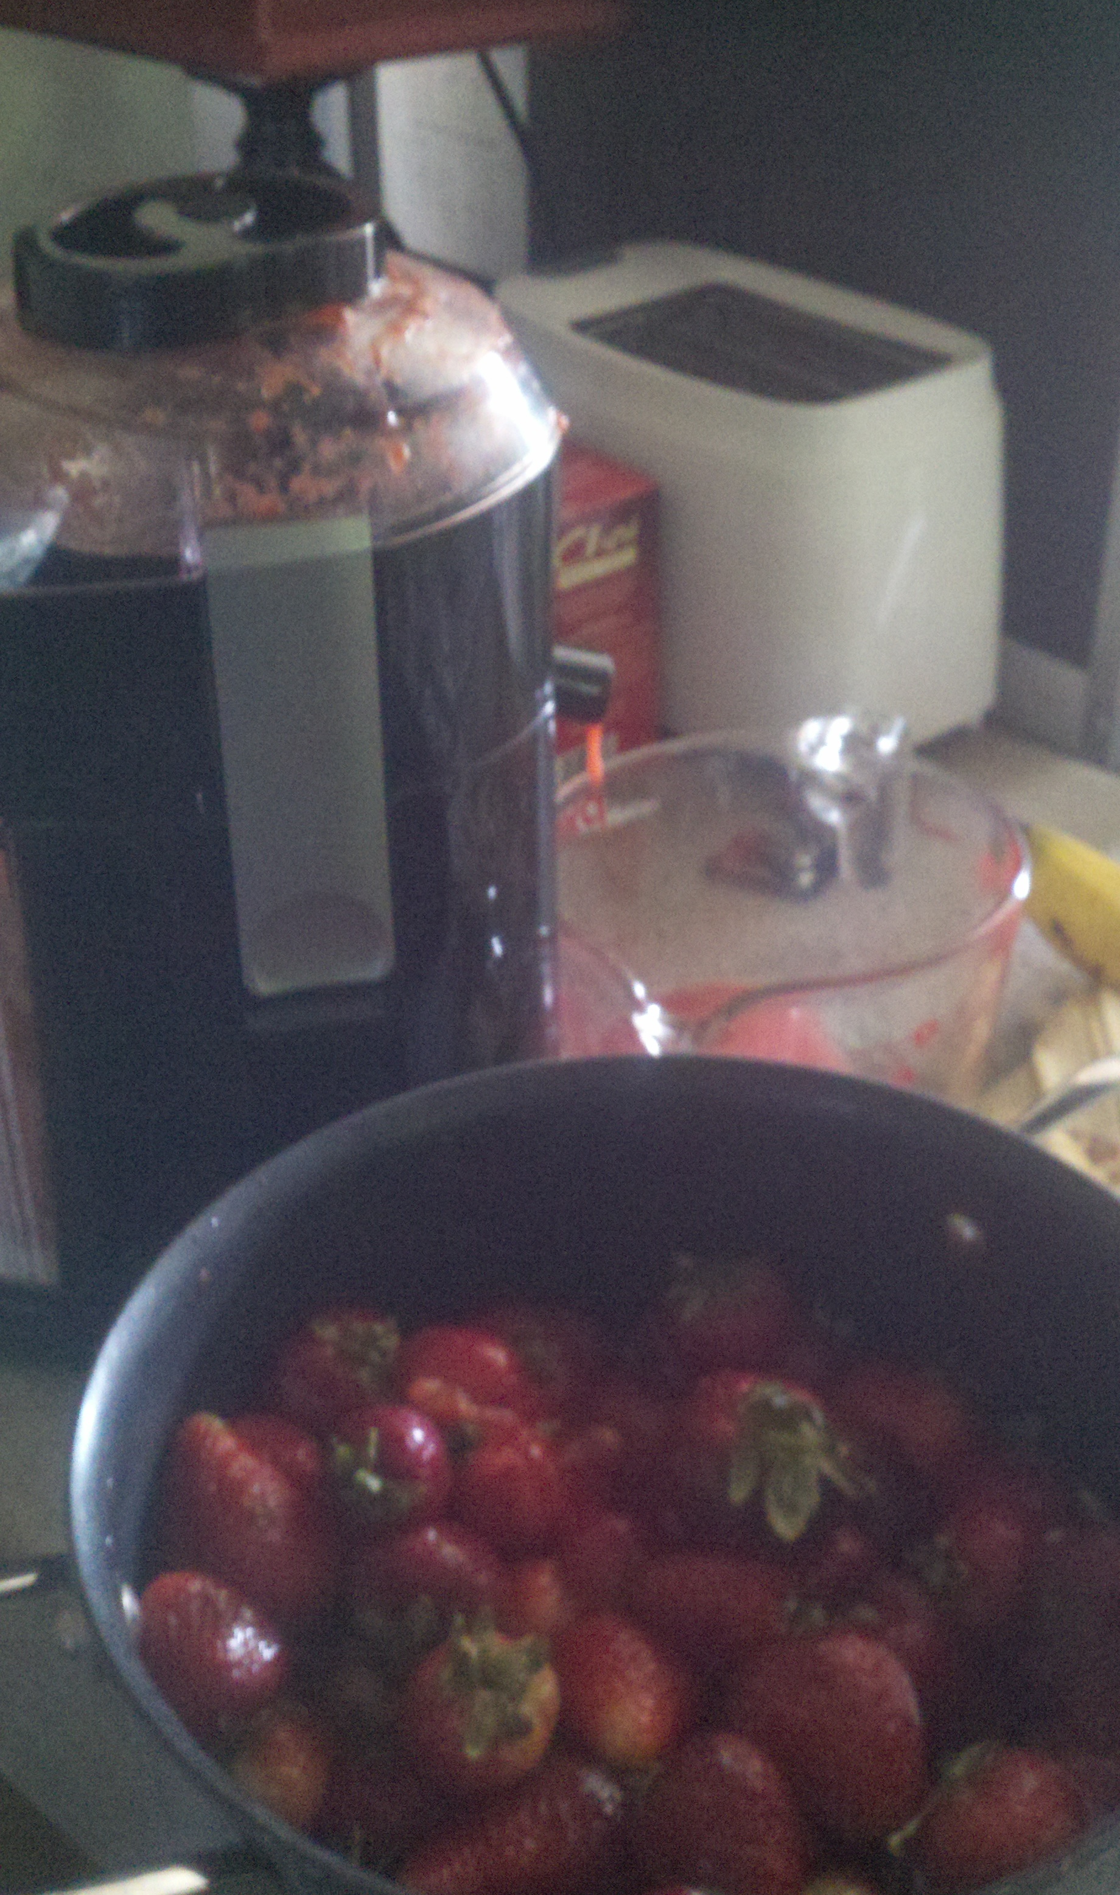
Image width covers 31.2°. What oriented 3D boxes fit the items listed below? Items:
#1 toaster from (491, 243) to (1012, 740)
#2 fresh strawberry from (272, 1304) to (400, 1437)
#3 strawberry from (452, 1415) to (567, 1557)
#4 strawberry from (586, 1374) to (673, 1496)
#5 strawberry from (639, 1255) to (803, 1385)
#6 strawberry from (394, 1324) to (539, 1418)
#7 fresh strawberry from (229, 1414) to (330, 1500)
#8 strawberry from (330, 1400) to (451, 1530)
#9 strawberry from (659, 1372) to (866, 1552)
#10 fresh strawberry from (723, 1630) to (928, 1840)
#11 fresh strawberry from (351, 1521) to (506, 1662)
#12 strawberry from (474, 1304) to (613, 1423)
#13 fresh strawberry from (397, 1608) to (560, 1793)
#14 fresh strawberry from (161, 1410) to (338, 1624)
[{"bbox_3d":[0.075,-0.212,0.963,0.135,0.190,0.245,-27,42,-34],"label":"toaster"},{"bbox_3d":[-0.060,0.111,0.523,0.032,0.032,0.032,-27,73,-36],"label":"fresh strawberry"},{"bbox_3d":[-0.012,0.133,0.493,0.029,0.029,0.033,0,77,0],"label":"strawberry"},{"bbox_3d":[0.018,0.130,0.532,0.030,0.034,0.030,0,36,0],"label":"strawberry"},{"bbox_3d":[0.046,0.105,0.560,0.037,0.042,0.037,-23,18,8],"label":"strawberry"},{"bbox_3d":[-0.025,0.117,0.536,0.036,0.036,0.036,0,34,0],"label":"strawberry"},{"bbox_3d":[-0.073,0.130,0.497,0.030,0.033,0.030,-27,37,0],"label":"fresh strawberry"},{"bbox_3d":[-0.043,0.132,0.509,0.031,0.031,0.034,8,29,15],"label":"strawberry"},{"bbox_3d":[0.050,0.128,0.505,0.039,0.039,0.040,-9,5,-12],"label":"strawberry"},{"bbox_3d":[0.058,0.171,0.436,0.042,0.042,0.045,-10,59,-6],"label":"fresh strawberry"},{"bbox_3d":[-0.033,0.157,0.492,0.035,0.035,0.039,11,38,14],"label":"fresh strawberry"},{"bbox_3d":[-0.006,0.114,0.539,0.036,0.037,0.036,-6,72,-8],"label":"strawberry"},{"bbox_3d":[-0.018,0.168,0.443,0.035,0.040,0.035,1,76,-3],"label":"fresh strawberry"},{"bbox_3d":[-0.076,0.141,0.495,0.035,0.035,0.052,-30,75,-9],"label":"fresh strawberry"}]

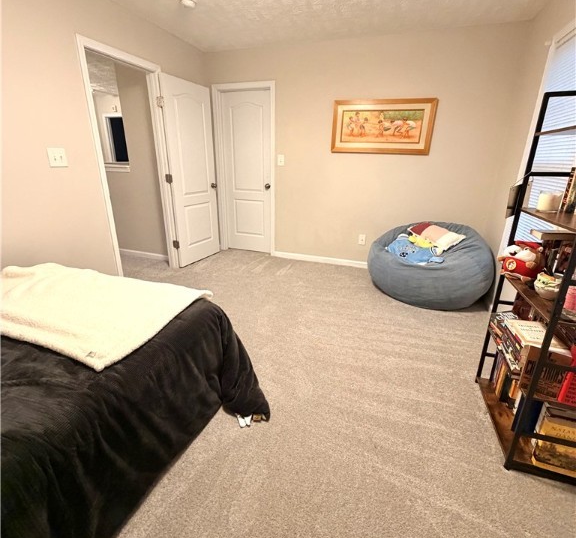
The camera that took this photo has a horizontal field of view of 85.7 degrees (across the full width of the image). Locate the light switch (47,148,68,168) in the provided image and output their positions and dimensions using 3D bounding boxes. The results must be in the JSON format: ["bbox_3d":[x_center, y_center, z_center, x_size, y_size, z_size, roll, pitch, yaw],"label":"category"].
[{"bbox_3d":[-1.685,-0.819,2.283,0.014,0.120,0.120,8,21,18],"label":"light switch"}]

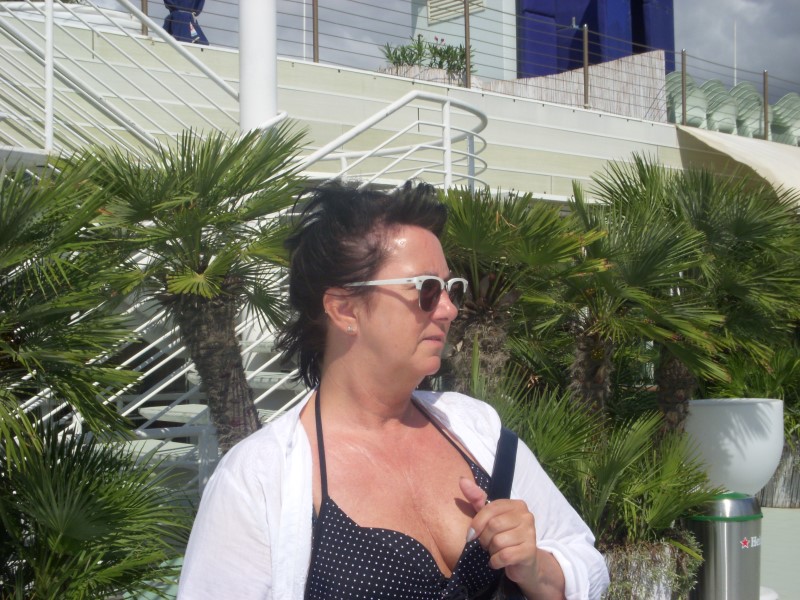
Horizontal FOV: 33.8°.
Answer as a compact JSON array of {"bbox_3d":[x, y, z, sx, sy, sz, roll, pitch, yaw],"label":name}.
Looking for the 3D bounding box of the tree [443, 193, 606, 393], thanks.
[{"bbox_3d":[0.380,0.350,6.000,1.120,1.800,1.100,0,0,0],"label":"tree"}]

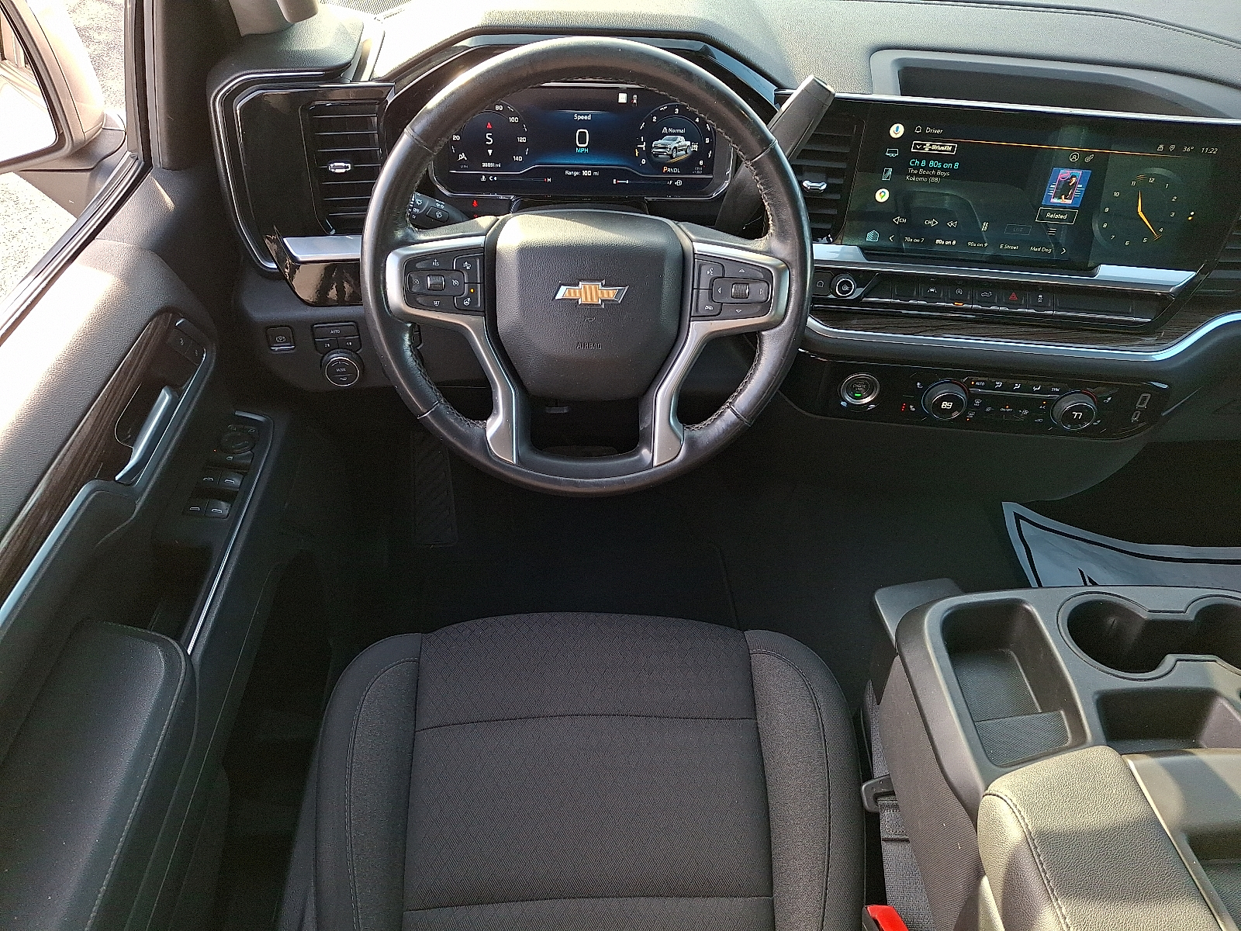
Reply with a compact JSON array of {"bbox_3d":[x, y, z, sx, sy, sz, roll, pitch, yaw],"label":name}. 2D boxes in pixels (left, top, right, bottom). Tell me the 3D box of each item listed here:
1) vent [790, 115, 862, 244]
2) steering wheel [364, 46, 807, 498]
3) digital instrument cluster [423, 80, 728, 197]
[{"bbox_3d":[0.202,-0.291,0.901,0.082,0.128,0.040,6,22,4],"label":"vent"},{"bbox_3d":[-0.027,-0.163,0.783,0.382,0.382,0.090,0,13,-3],"label":"steering wheel"},{"bbox_3d":[-0.041,-0.359,0.991,0.330,0.122,0.040,1,22,-2],"label":"digital instrument cluster"}]

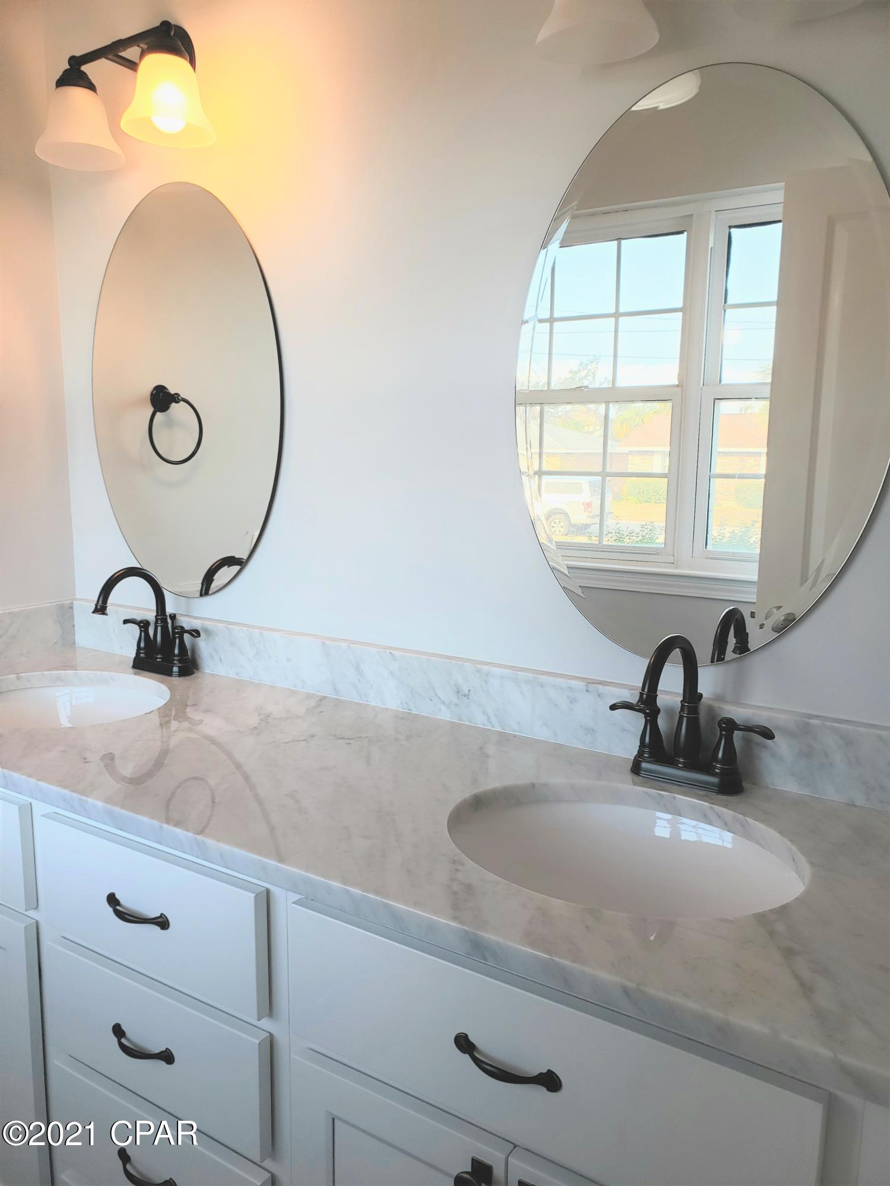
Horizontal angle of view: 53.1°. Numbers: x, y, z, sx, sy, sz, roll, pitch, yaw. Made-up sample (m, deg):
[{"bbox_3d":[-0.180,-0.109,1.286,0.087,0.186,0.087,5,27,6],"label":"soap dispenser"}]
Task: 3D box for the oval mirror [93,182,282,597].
[{"bbox_3d":[-0.508,-0.384,1.751,0.535,0.797,0.020,6,11,32],"label":"oval mirror"}]

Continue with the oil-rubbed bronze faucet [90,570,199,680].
[{"bbox_3d":[-0.607,0.059,1.730,0.228,0.220,0.210,6,11,32],"label":"oil-rubbed bronze faucet"}]

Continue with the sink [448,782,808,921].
[{"bbox_3d":[0.201,0.386,1.063,0.445,0.165,0.365,6,11,32],"label":"sink"}]

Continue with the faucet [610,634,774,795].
[{"bbox_3d":[0.297,0.160,1.160,0.228,0.220,0.212,6,11,32],"label":"faucet"}]

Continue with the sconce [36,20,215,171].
[{"bbox_3d":[-0.554,-0.914,1.581,0.397,0.241,0.212,6,11,32],"label":"sconce"}]

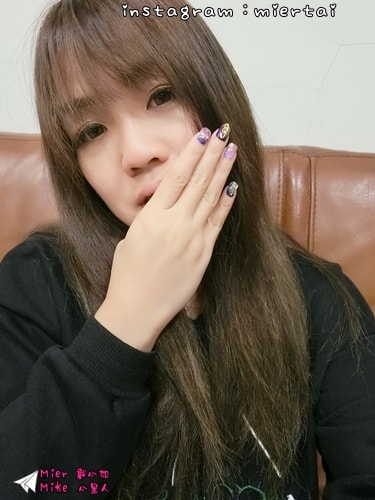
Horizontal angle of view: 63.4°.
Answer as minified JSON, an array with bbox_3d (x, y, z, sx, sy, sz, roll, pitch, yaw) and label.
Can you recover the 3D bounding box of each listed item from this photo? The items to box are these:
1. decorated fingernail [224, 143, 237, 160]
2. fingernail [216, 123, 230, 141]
[{"bbox_3d":[0.041,-0.092,0.282,0.010,0.014,0.004,21,-11,-12],"label":"decorated fingernail"},{"bbox_3d":[0.034,-0.109,0.281,0.010,0.015,0.004,24,-11,-14],"label":"fingernail"}]

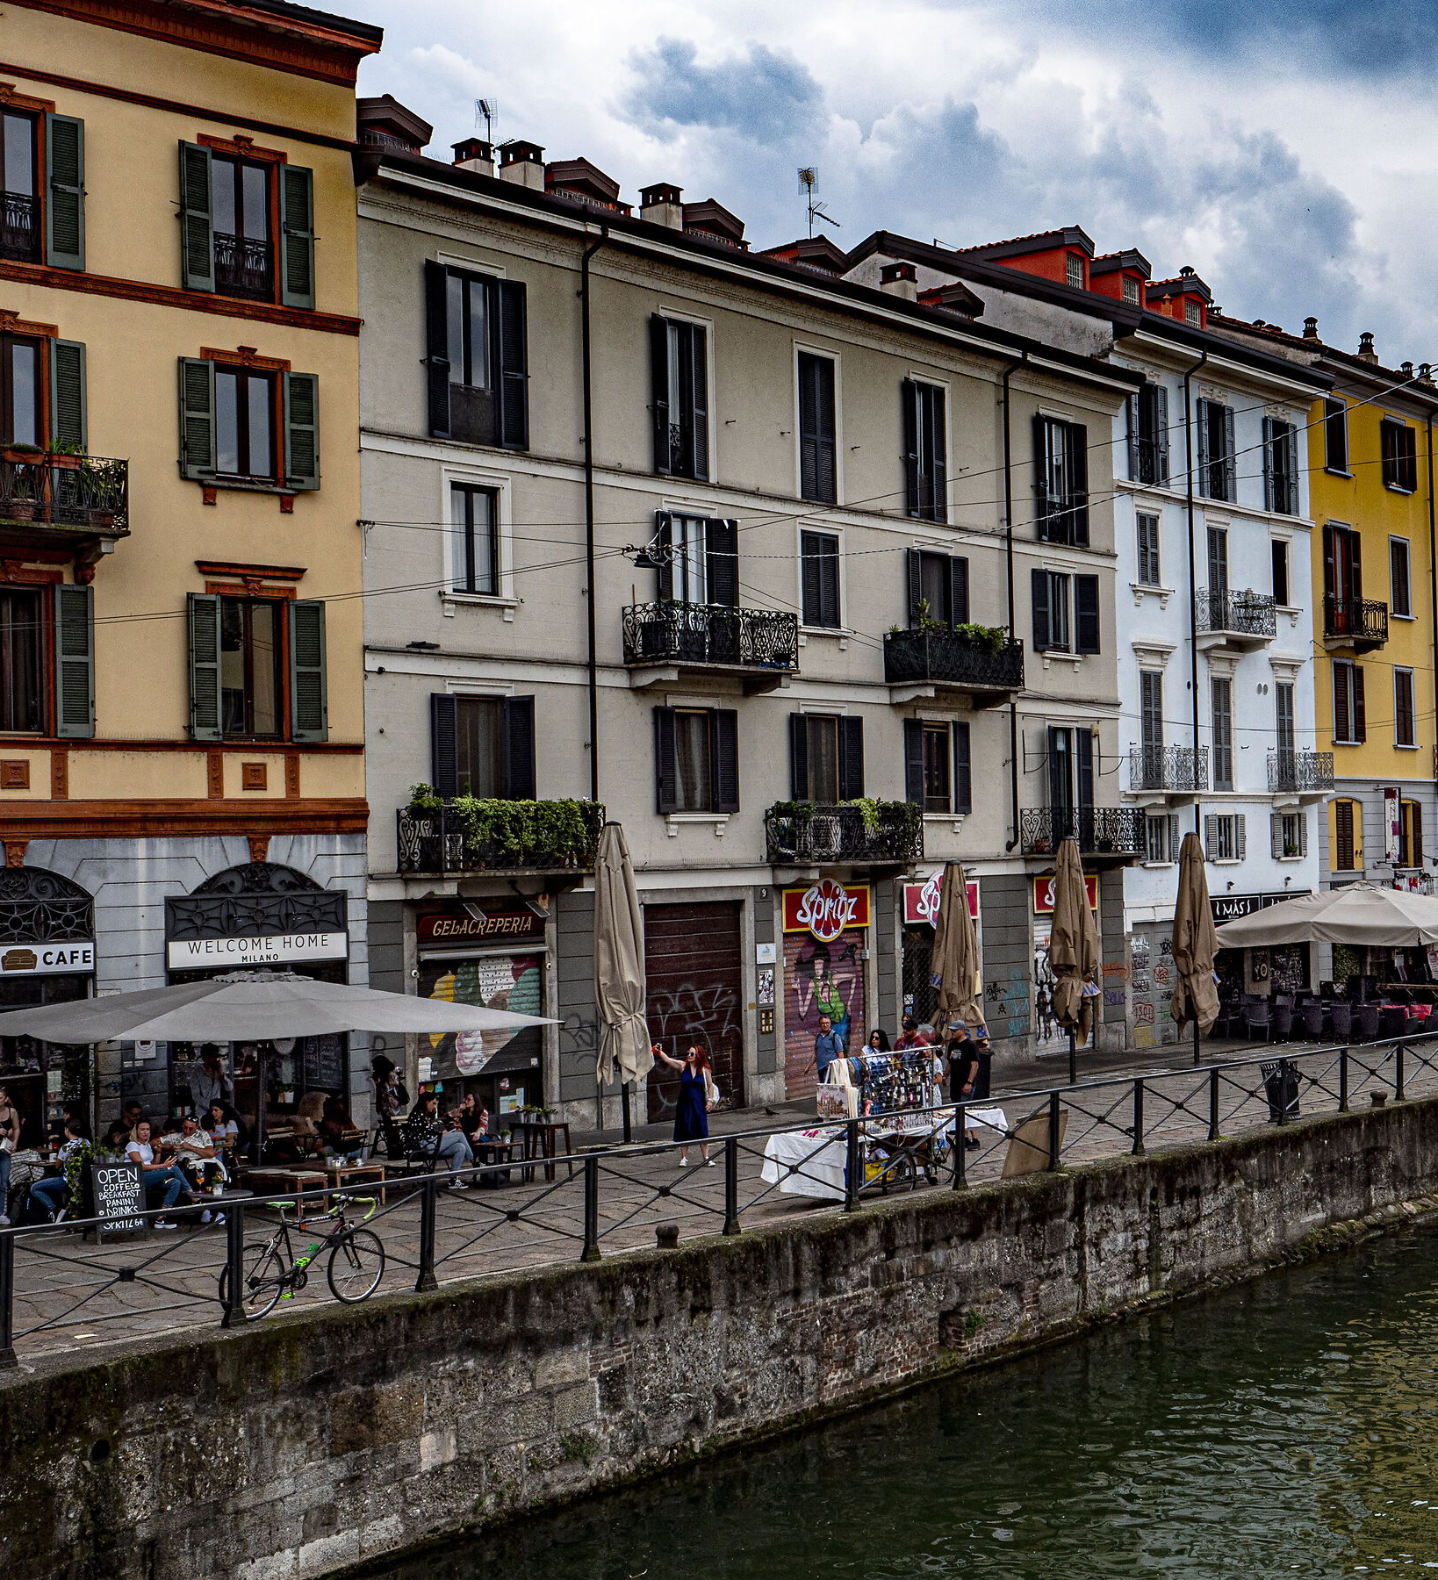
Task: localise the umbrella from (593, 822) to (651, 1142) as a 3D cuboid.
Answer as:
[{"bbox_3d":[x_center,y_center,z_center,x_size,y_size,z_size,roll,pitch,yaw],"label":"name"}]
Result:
[{"bbox_3d":[-1.433,2.897,30.923,0.800,4.810,0.800,-1,-2,0],"label":"umbrella"}]

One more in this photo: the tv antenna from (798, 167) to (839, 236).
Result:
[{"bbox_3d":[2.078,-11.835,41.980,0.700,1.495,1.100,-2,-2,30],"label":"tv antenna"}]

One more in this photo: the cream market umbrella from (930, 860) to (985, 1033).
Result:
[{"bbox_3d":[4.042,2.873,34.897,0.930,3.331,0.930,-1,-2,0],"label":"cream market umbrella"}]

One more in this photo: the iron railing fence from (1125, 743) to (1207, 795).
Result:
[{"bbox_3d":[10.342,-0.475,47.523,0.820,0.970,2.060,-3,-2,42],"label":"iron railing fence"}]

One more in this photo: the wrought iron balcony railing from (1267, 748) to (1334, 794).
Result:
[{"bbox_3d":[13.744,-0.402,48.919,0.850,1.060,1.664,-3,-2,42],"label":"wrought iron balcony railing"}]

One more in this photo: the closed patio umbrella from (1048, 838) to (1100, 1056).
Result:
[{"bbox_3d":[6.310,2.759,36.900,0.900,3.845,0.900,-1,-2,0],"label":"closed patio umbrella"}]

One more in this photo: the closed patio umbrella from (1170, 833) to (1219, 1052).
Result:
[{"bbox_3d":[9.942,3.282,43.461,0.900,4.730,0.900,-2,-2,11],"label":"closed patio umbrella"}]

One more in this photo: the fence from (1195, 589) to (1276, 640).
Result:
[{"bbox_3d":[12.516,-4.292,50.168,0.820,0.970,2.420,-3,-2,42],"label":"fence"}]

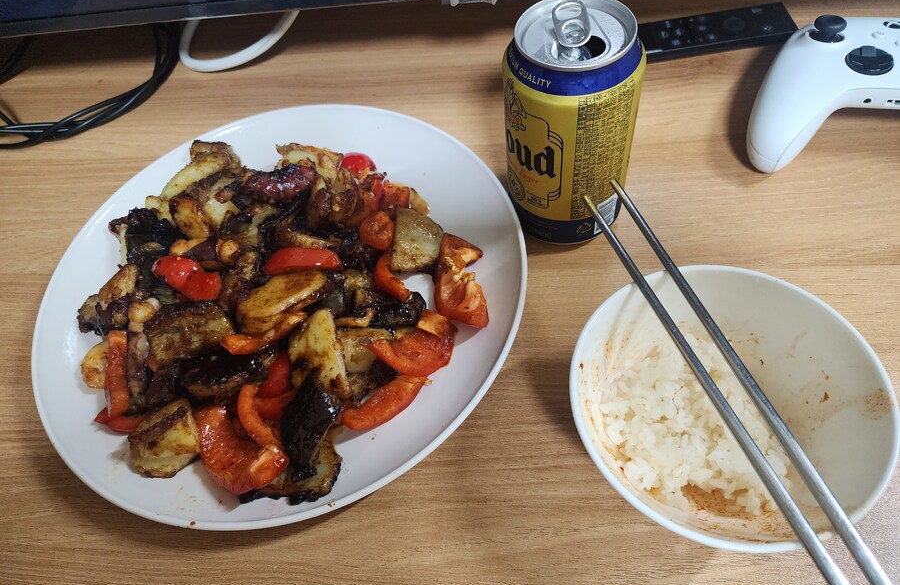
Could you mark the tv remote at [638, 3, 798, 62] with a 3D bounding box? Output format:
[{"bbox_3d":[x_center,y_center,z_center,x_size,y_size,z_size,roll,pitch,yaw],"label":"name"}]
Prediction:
[{"bbox_3d":[0.165,-0.179,0.427,0.148,0.013,0.035,-8,56,3],"label":"tv remote"}]

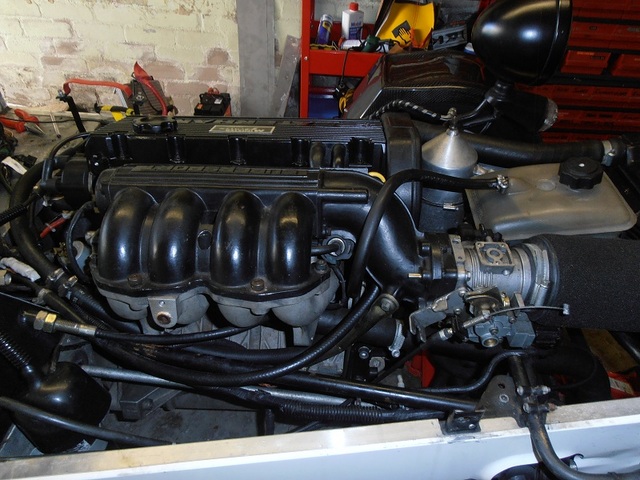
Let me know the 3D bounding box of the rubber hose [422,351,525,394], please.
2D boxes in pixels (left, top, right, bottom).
[{"bbox_3d":[0.212,0.186,0.616,0.135,0.065,0.035,0,34,-6],"label":"rubber hose"}]

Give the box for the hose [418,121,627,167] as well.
[{"bbox_3d":[0.345,-0.159,0.759,0.375,0.053,0.065,4,34,0],"label":"hose"}]

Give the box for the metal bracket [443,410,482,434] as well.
[{"bbox_3d":[0.149,0.191,0.465,0.042,0.028,0.028,0,34,-6],"label":"metal bracket"}]

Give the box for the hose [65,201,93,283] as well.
[{"bbox_3d":[-0.331,0.002,0.610,0.037,0.082,0.085,-3,35,-11],"label":"hose"}]

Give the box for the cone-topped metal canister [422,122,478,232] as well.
[{"bbox_3d":[0.213,-0.090,0.748,0.092,0.195,0.092,0,25,0],"label":"cone-topped metal canister"}]

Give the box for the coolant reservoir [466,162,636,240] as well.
[{"bbox_3d":[0.331,-0.054,0.664,0.205,0.125,0.165,0,34,-6],"label":"coolant reservoir"}]

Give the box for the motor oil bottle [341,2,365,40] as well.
[{"bbox_3d":[0.143,-0.944,1.930,0.078,0.172,0.052,-16,39,-27],"label":"motor oil bottle"}]

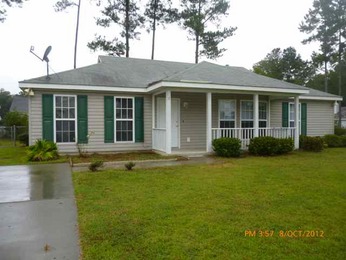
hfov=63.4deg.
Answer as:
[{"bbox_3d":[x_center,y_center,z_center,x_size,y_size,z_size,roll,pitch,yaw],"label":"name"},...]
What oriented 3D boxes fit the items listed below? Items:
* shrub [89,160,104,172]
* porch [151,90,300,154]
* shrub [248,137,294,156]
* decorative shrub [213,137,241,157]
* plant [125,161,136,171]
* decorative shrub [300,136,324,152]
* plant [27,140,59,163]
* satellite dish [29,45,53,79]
[{"bbox_3d":[-1.939,0.915,7.100,0.400,0.290,0.380,0,1,-21],"label":"shrub"},{"bbox_3d":[2.232,-0.282,11.585,5.950,2.350,1.980,0,1,-21],"label":"porch"},{"bbox_3d":[3.798,0.609,10.800,1.850,0.670,0.950,0,1,-21],"label":"shrub"},{"bbox_3d":[1.929,0.609,10.100,0.970,0.680,0.920,0,1,0],"label":"decorative shrub"},{"bbox_3d":[-1.103,0.911,7.270,0.300,0.250,0.300,0,1,-21],"label":"plant"},{"bbox_3d":[5.996,0.596,12.100,0.970,0.630,0.900,0,1,-21],"label":"decorative shrub"},{"bbox_3d":[-4.170,0.613,8.950,1.030,0.680,1.000,0,1,-21],"label":"plant"},{"bbox_3d":[-4.778,-2.444,10.170,0.740,1.210,0.550,0,1,-16],"label":"satellite dish"}]

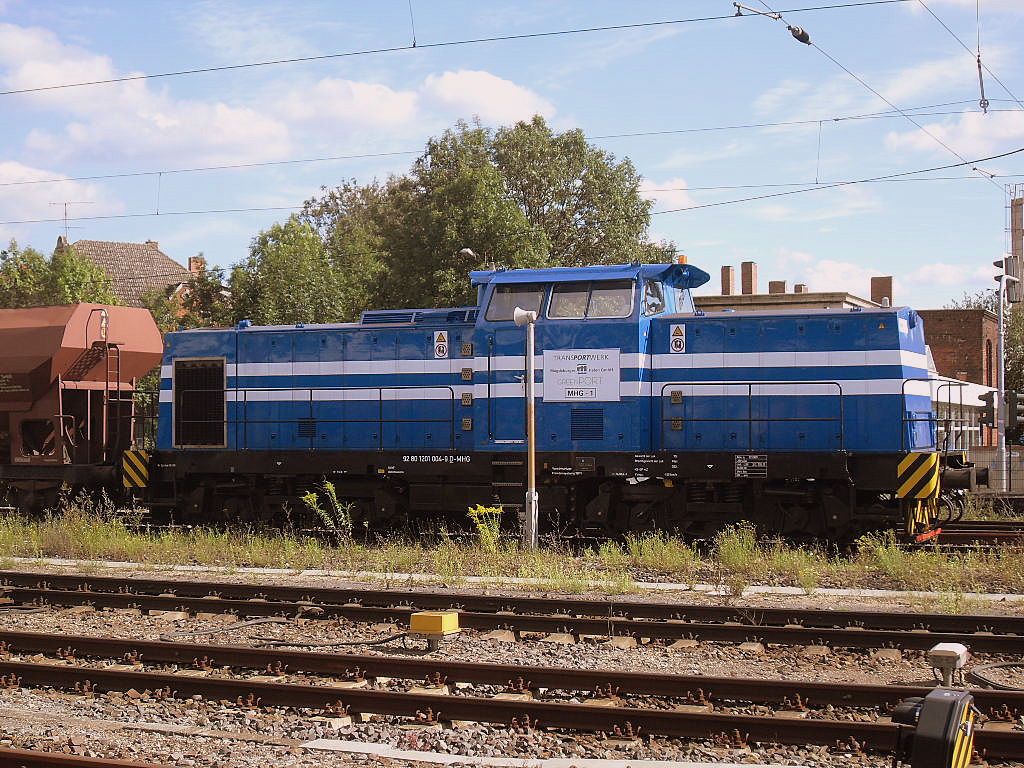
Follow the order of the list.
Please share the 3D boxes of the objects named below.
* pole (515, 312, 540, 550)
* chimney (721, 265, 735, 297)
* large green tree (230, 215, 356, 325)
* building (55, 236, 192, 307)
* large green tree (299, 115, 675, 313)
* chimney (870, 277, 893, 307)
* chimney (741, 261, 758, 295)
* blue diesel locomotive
[{"bbox_3d":[0.189,0.615,23.600,0.330,3.325,0.260,-1,-2,23],"label":"pole"},{"bbox_3d":[8.176,-3.801,66.000,0.350,1.284,0.520,-1,-2,23],"label":"chimney"},{"bbox_3d":[-7.420,-1.212,59.000,4.700,9.032,4.500,0,-2,-7],"label":"large green tree"},{"bbox_3d":[-20.692,-1.742,98.000,10.500,12.514,8.800,1,-2,-38],"label":"building"},{"bbox_3d":[-0.920,-3.117,63.000,13.400,13.071,11.000,0,-2,0],"label":"large green tree"},{"bbox_3d":[14.204,-3.441,67.000,0.780,1.332,0.580,-1,-2,23],"label":"chimney"},{"bbox_3d":[8.993,-3.924,66.000,0.420,1.378,0.580,-1,-2,23],"label":"chimney"},{"bbox_3d":[0.149,0.192,27.336,14.200,4.270,3.100,-1,-2,23],"label":"blue diesel locomotive"}]

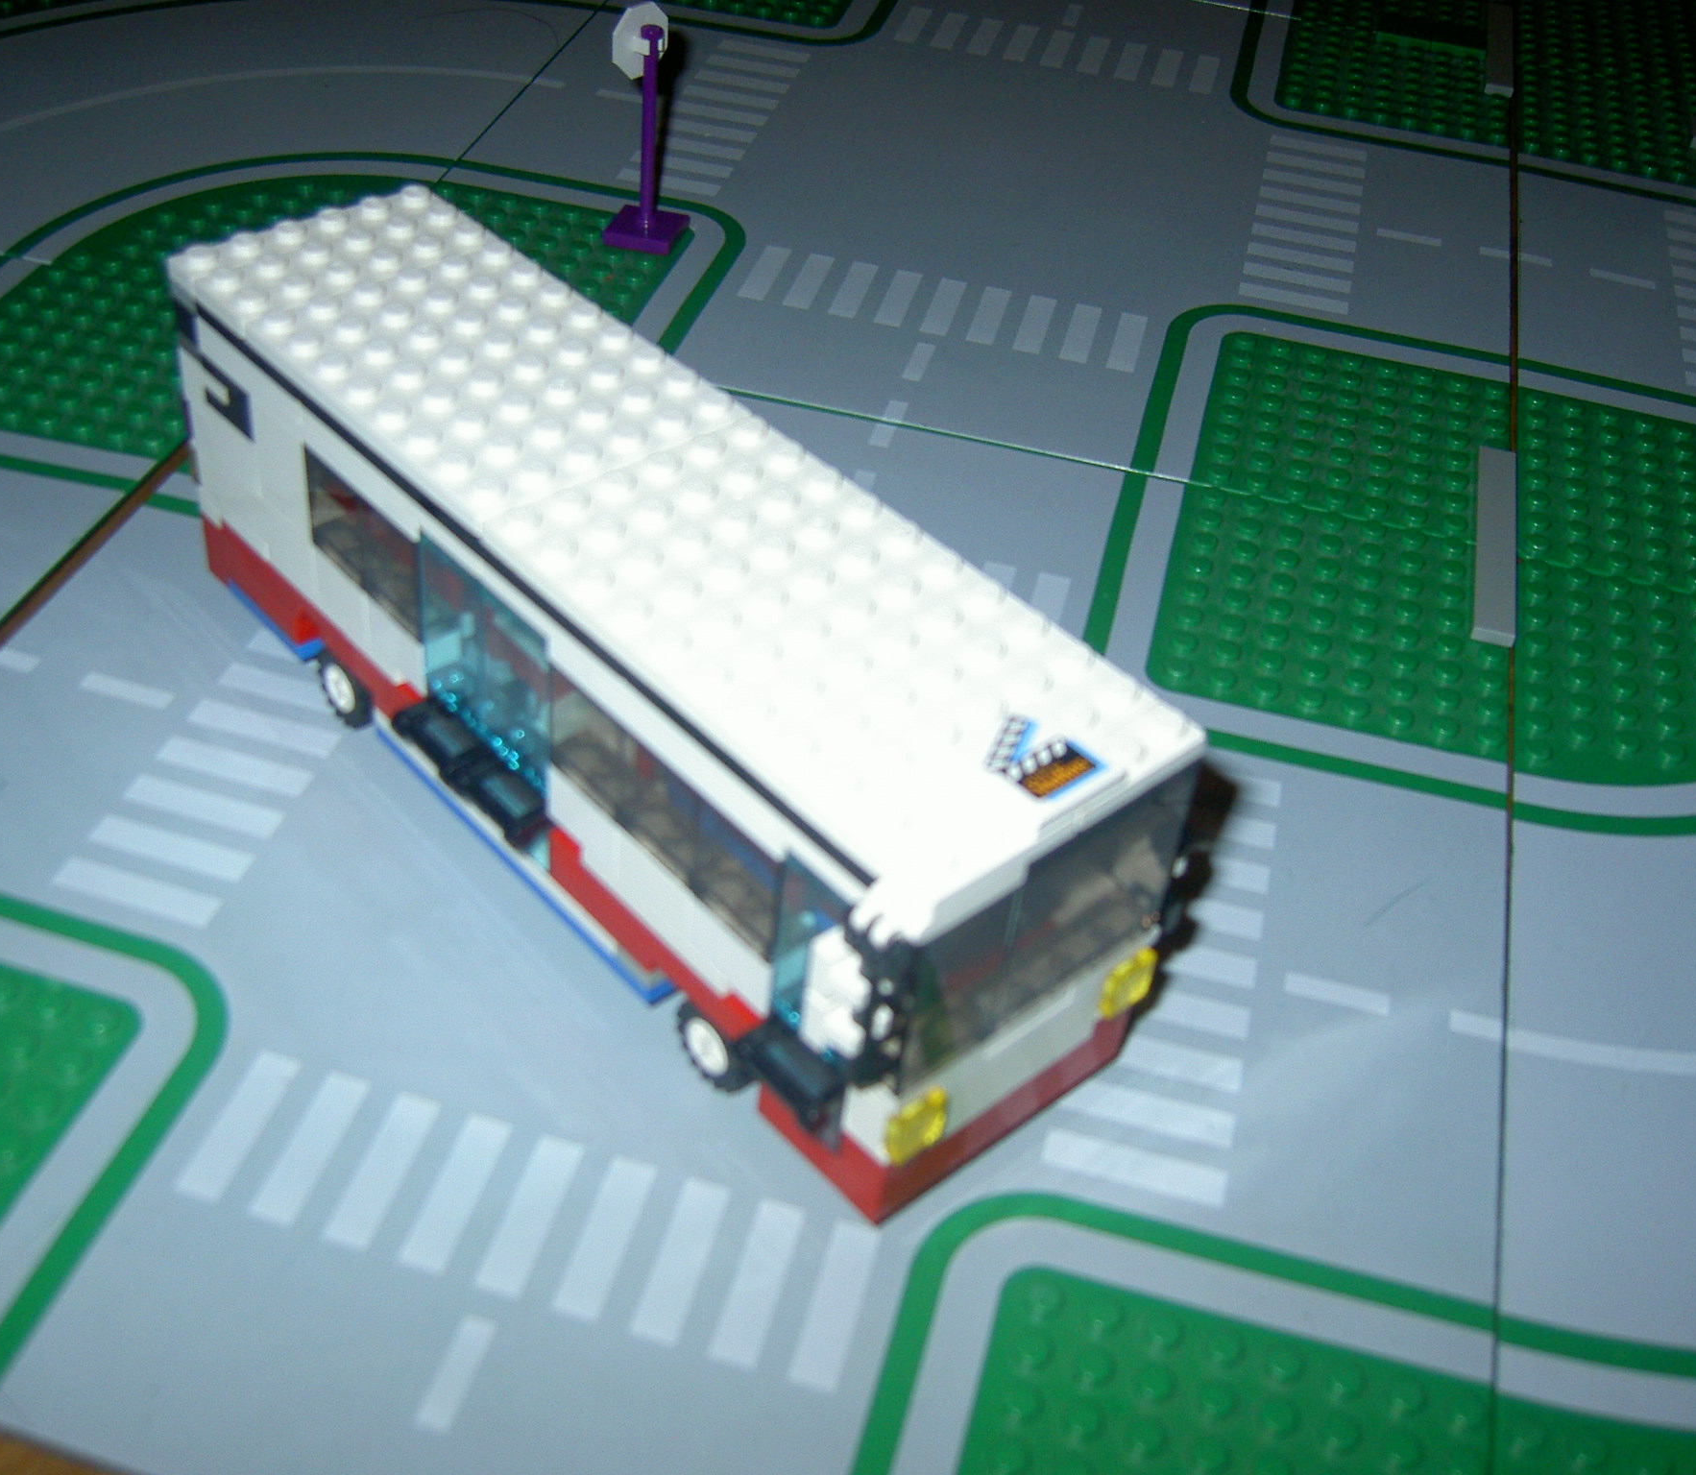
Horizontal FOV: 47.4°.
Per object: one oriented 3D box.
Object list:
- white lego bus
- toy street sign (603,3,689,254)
[{"bbox_3d":[-0.035,-0.013,0.294,0.051,0.069,0.178,-29,52,-32],"label":"white lego bus"},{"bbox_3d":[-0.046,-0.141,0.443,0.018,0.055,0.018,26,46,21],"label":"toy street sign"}]

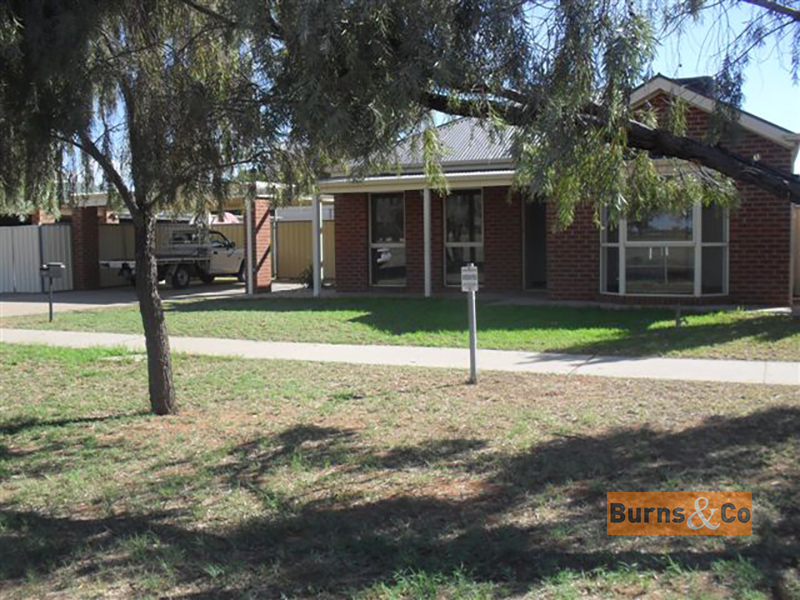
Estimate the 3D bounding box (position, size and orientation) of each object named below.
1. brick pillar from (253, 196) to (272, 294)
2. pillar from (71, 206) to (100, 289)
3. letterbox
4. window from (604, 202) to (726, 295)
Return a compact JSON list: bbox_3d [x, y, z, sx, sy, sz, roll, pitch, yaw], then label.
[{"bbox_3d":[-3.318,-1.263,18.809,0.330,2.120,0.620,1,5,21],"label":"brick pillar"},{"bbox_3d":[-8.426,-1.381,21.699,0.340,2.220,0.620,1,5,21],"label":"pillar"},{"bbox_3d":[-6.002,-0.514,14.000,0.240,0.250,0.330,1,5,21],"label":"letterbox"},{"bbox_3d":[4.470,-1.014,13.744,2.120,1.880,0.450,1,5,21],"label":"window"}]

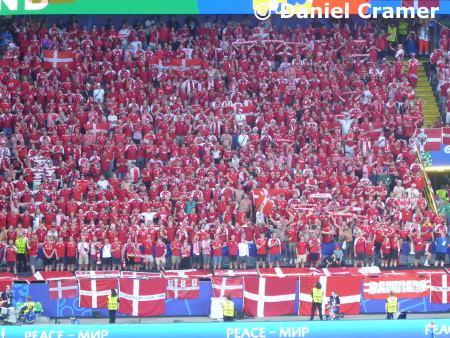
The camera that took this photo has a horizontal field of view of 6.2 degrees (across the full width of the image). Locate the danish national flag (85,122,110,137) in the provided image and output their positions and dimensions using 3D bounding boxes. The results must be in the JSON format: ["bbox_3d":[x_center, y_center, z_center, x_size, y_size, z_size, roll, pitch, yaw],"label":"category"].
[{"bbox_3d":[-5.964,-1.777,195.897,1.220,0.720,0.080,0,8,-10],"label":"danish national flag"}]

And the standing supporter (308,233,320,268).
[{"bbox_3d":[4.090,3.810,190.757,0.550,1.800,0.350,0,8,-10],"label":"standing supporter"}]

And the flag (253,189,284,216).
[{"bbox_3d":[2.194,1.670,208.808,1.600,1.250,0.200,-1,10,-8],"label":"flag"}]

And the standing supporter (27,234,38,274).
[{"bbox_3d":[-8.628,3.871,188.204,0.400,1.800,0.500,0,8,-10],"label":"standing supporter"}]

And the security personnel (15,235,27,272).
[{"bbox_3d":[-9.294,3.908,191.000,0.570,1.740,0.380,0,8,-11],"label":"security personnel"}]

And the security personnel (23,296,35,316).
[{"bbox_3d":[-9.112,6.764,194.711,0.570,1.720,0.380,-1,10,-8],"label":"security personnel"}]

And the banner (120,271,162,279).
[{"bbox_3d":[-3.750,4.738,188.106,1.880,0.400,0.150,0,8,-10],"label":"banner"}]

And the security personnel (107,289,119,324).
[{"bbox_3d":[-4.996,6.190,186.500,0.540,1.700,0.350,0,8,-5],"label":"security personnel"}]

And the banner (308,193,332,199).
[{"bbox_3d":[4.469,1.254,196.000,1.120,0.250,0.120,0,8,-11],"label":"banner"}]

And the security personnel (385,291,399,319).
[{"bbox_3d":[7.459,6.341,187.300,0.620,1.770,0.350,0,8,-11],"label":"security personnel"}]

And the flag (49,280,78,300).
[{"bbox_3d":[-7.147,5.352,185.561,1.270,0.870,0.060,-1,9,-11],"label":"flag"}]

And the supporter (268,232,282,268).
[{"bbox_3d":[2.278,3.794,190.421,0.580,1.820,0.370,0,8,-10],"label":"supporter"}]

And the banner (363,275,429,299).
[{"bbox_3d":[7.738,5.286,188.432,2.960,1.080,0.060,-1,9,-11],"label":"banner"}]

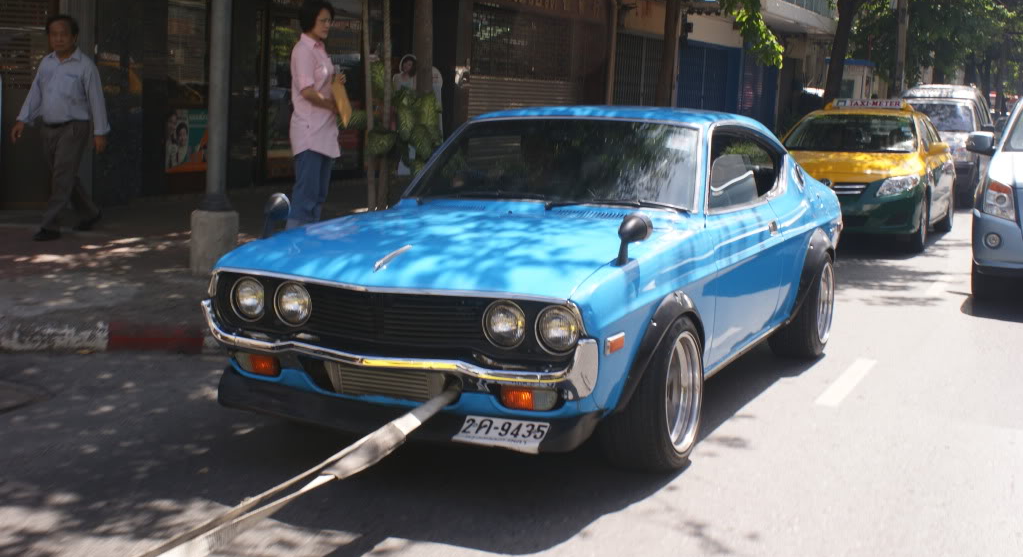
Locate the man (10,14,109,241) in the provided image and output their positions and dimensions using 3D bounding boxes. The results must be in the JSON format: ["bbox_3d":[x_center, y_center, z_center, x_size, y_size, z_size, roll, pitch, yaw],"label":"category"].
[{"bbox_3d":[-3.292,-1.075,8.706,0.580,1.670,0.580,5,8,25],"label":"man"}]

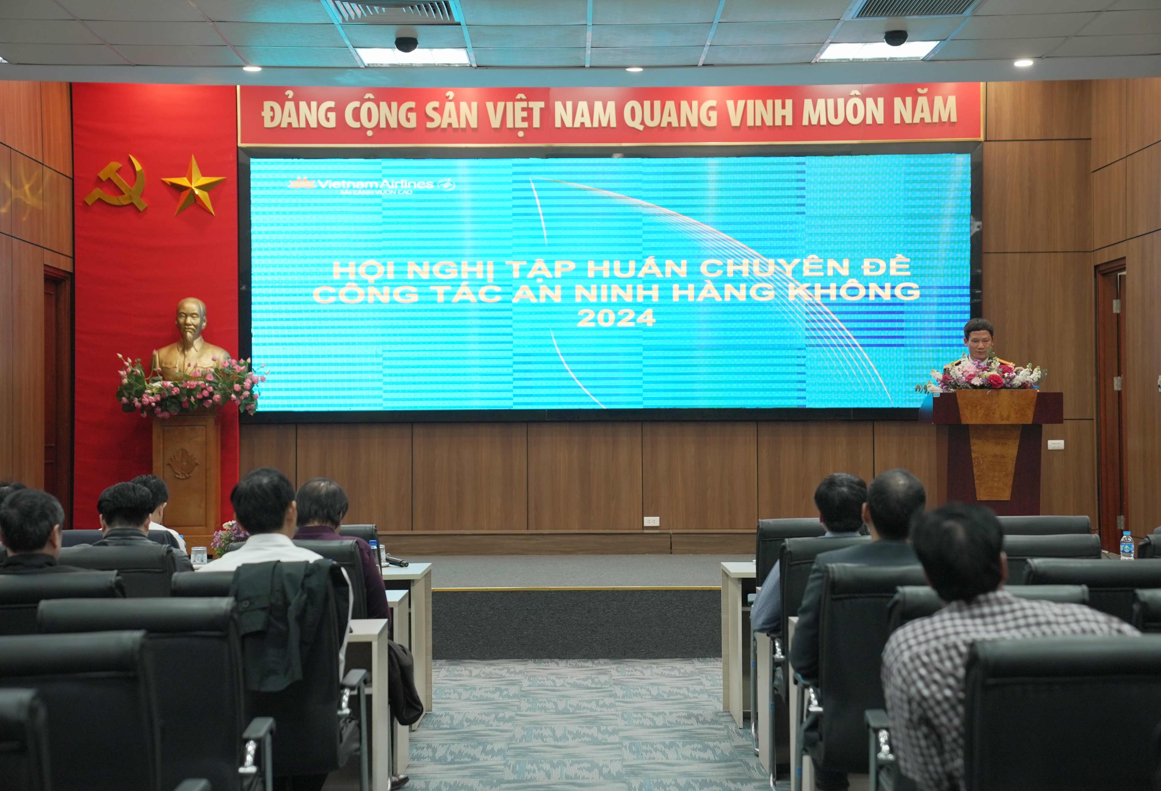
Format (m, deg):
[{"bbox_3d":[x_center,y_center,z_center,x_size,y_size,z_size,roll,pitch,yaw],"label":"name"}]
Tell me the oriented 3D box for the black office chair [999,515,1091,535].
[{"bbox_3d":[1.953,1.020,9.213,0.600,1.010,0.620,0,-1,0],"label":"black office chair"}]

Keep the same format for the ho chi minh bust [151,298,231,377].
[{"bbox_3d":[-2.916,-0.422,15.748,0.598,0.623,0.360,0,-1,0],"label":"ho chi minh bust"}]

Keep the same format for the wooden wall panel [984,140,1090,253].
[{"bbox_3d":[3.561,-1.546,16.407,0.826,0.866,0.025,0,-1,0],"label":"wooden wall panel"}]

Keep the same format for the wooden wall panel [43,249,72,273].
[{"bbox_3d":[-3.927,-1.008,15.803,0.025,0.115,0.910,0,-1,0],"label":"wooden wall panel"}]

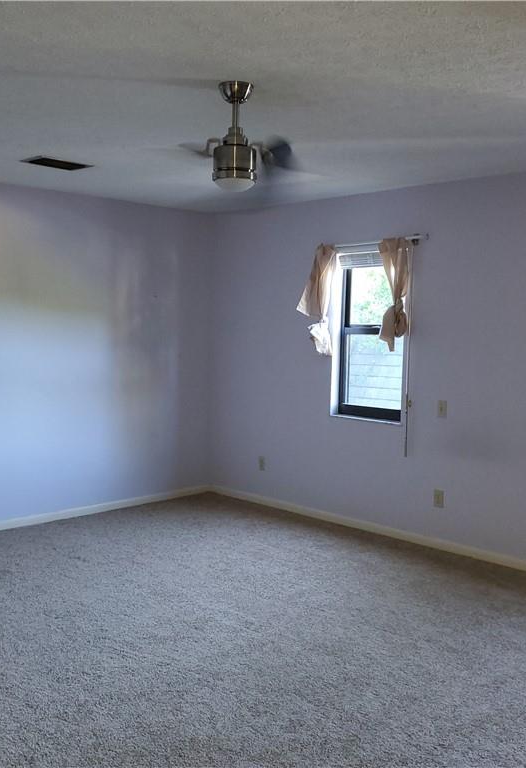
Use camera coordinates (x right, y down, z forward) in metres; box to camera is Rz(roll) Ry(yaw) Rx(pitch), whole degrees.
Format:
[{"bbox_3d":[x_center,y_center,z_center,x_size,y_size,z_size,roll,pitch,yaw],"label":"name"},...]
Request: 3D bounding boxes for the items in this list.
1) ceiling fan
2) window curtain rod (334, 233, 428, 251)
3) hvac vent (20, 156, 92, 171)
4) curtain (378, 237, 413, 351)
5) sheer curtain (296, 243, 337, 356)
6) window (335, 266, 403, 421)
[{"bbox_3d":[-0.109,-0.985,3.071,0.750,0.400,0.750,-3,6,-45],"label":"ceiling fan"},{"bbox_3d":[0.758,-1.010,5.435,0.080,0.050,0.960,-3,6,-45],"label":"window curtain rod"},{"bbox_3d":[-1.231,-1.316,4.626,0.375,0.020,0.220,-3,6,-45],"label":"hvac vent"},{"bbox_3d":[0.906,-0.615,5.302,0.100,0.770,0.250,-3,6,-45],"label":"curtain"},{"bbox_3d":[0.405,-0.638,5.807,0.110,0.850,0.330,-3,6,-45],"label":"sheer curtain"},{"bbox_3d":[0.803,-0.337,5.608,0.100,1.190,0.635,-3,6,-45],"label":"window"}]

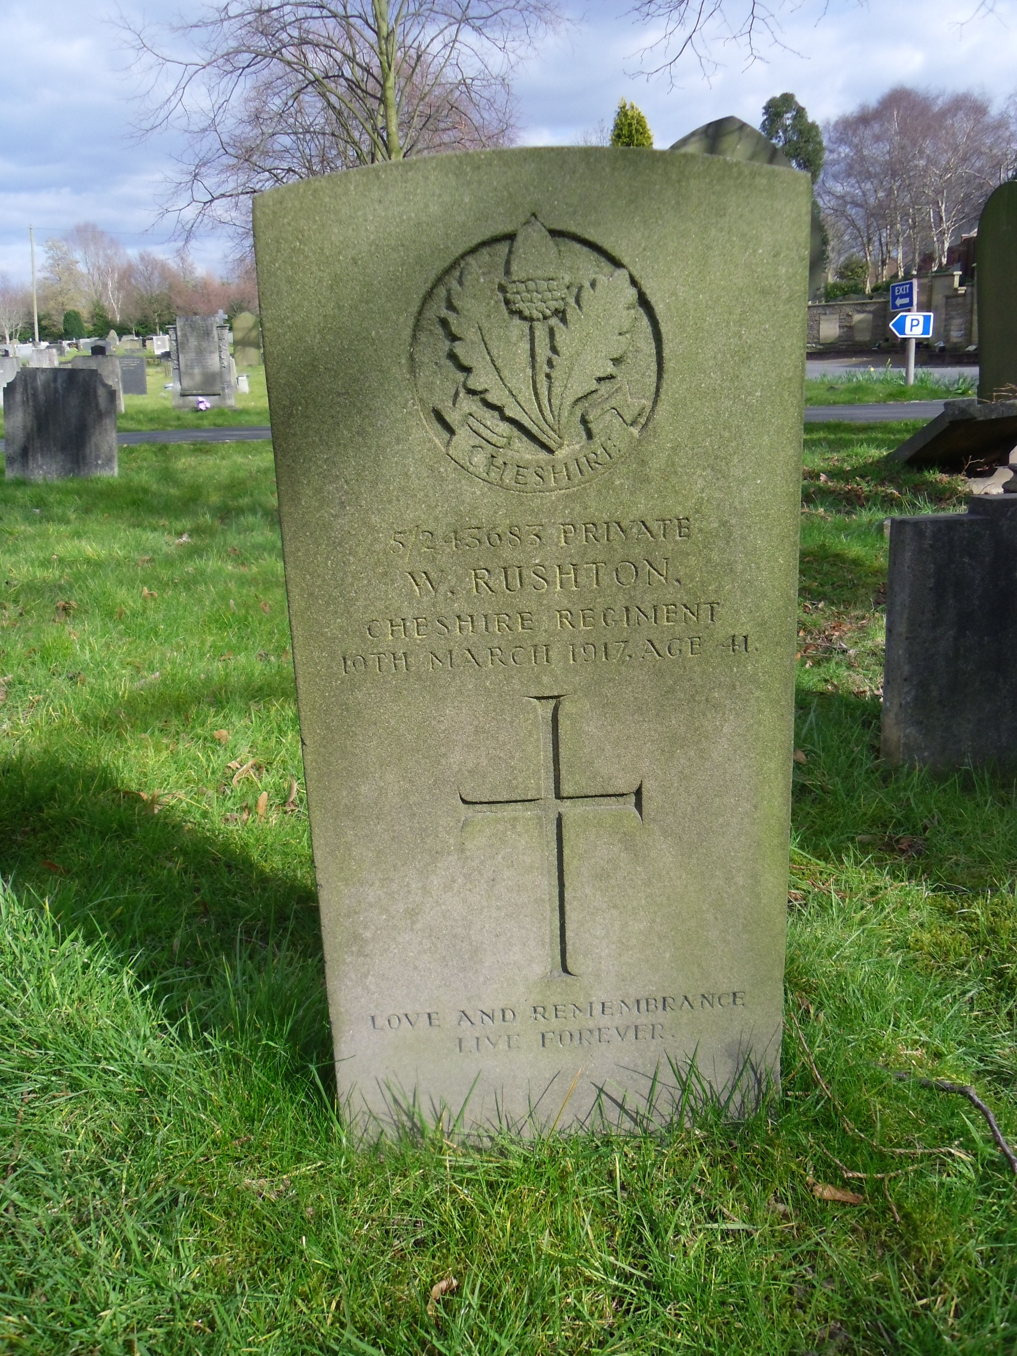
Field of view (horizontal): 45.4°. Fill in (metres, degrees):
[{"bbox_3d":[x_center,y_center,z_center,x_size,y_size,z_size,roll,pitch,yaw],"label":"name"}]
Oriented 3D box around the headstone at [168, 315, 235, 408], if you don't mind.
[{"bbox_3d":[-3.586,-3.698,14.200,0.750,1.050,0.300,-1,15,-1],"label":"headstone"}]

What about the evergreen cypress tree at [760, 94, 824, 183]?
[{"bbox_3d":[10.540,-17.764,45.000,2.600,7.300,2.600,-1,15,0],"label":"evergreen cypress tree"}]

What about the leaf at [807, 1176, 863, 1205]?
[{"bbox_3d":[0.256,0.403,0.953,0.052,0.014,0.020,7,17,29],"label":"leaf"}]

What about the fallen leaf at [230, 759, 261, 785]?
[{"bbox_3d":[-0.412,0.147,1.903,0.025,0.022,0.065,8,18,32],"label":"fallen leaf"}]

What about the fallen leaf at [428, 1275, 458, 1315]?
[{"bbox_3d":[-0.047,0.439,0.863,0.020,0.016,0.040,9,18,34],"label":"fallen leaf"}]

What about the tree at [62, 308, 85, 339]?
[{"bbox_3d":[-28.614,-23.205,80.000,1.500,2.200,1.500,-1,15,0],"label":"tree"}]

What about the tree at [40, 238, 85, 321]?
[{"bbox_3d":[-38.517,-33.846,105.000,3.900,8.000,3.900,-1,15,0],"label":"tree"}]

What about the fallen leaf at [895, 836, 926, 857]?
[{"bbox_3d":[0.517,0.216,1.565,0.042,0.020,0.045,-1,15,0],"label":"fallen leaf"}]

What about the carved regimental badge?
[{"bbox_3d":[0.019,-0.226,0.862,0.179,0.190,0.015,-3,18,-2],"label":"carved regimental badge"}]

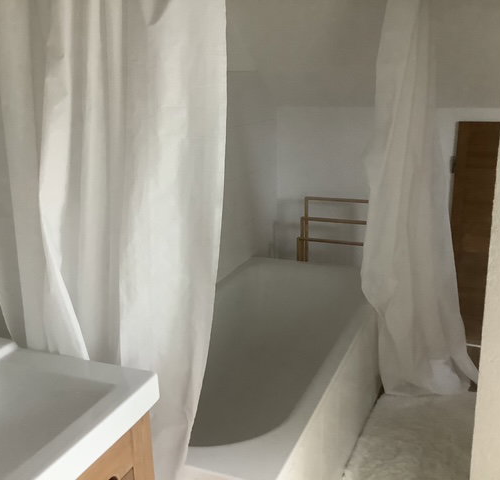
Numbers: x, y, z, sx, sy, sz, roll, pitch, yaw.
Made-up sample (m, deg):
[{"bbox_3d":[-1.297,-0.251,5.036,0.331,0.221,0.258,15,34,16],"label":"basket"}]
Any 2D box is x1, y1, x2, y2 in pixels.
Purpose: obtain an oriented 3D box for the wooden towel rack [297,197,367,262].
[{"bbox_3d":[0.494,0.190,3.114,0.438,0.814,0.220,5,17,23],"label":"wooden towel rack"}]

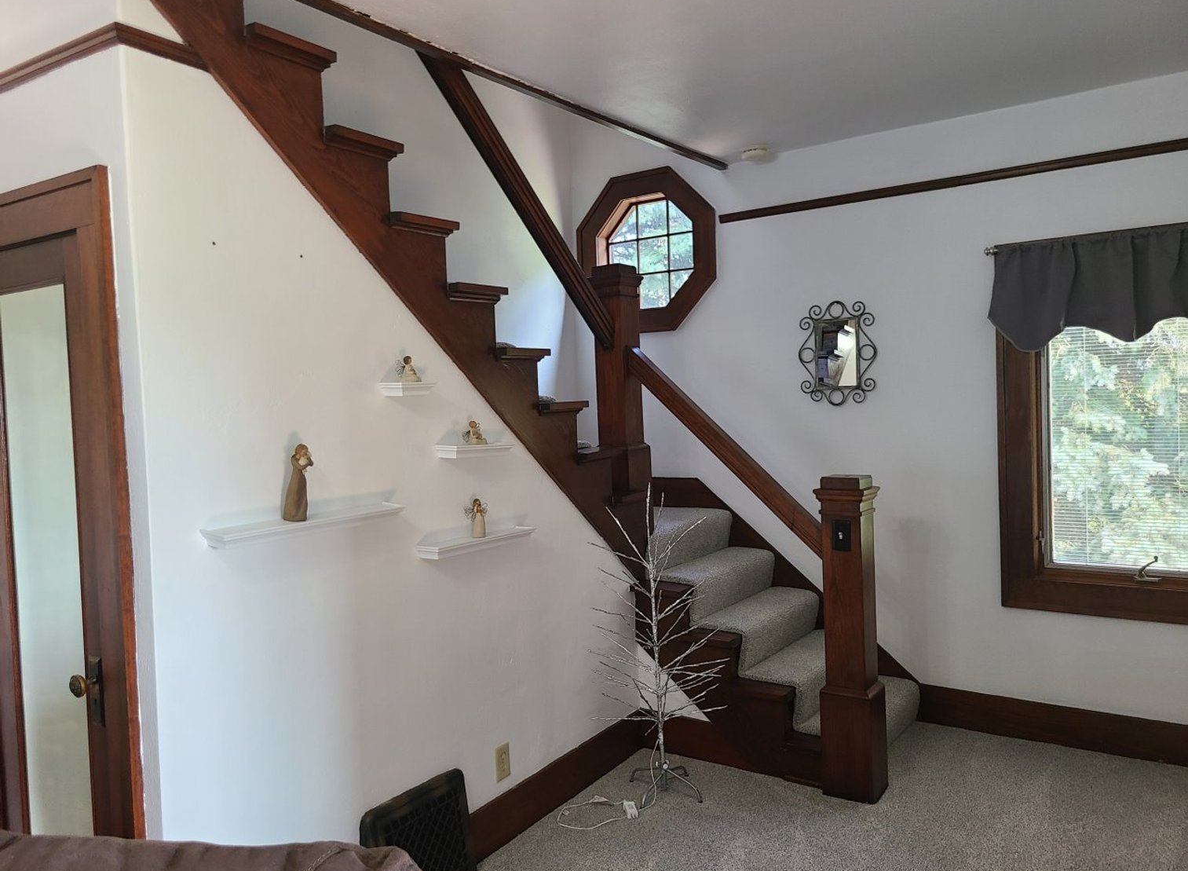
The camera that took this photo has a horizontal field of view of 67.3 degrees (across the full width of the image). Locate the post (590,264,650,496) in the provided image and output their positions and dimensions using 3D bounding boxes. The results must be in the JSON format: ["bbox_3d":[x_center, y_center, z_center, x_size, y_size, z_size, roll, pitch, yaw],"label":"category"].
[{"bbox_3d":[0.113,-0.235,3.813,0.184,0.953,0.184,0,4,34],"label":"post"}]

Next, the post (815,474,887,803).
[{"bbox_3d":[0.955,0.741,3.322,0.184,1.184,0.184,0,4,34],"label":"post"}]

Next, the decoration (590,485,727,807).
[{"bbox_3d":[0.251,0.770,3.381,0.500,1.177,0.500,-2,3,0],"label":"decoration"}]

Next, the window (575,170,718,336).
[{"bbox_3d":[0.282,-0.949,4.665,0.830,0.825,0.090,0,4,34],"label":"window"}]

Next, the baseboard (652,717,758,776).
[{"bbox_3d":[0.436,1.249,3.668,0.522,0.176,0.022,0,4,34],"label":"baseboard"}]

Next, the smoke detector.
[{"bbox_3d":[0.739,-1.292,4.105,0.135,0.045,0.135,-2,3,0],"label":"smoke detector"}]

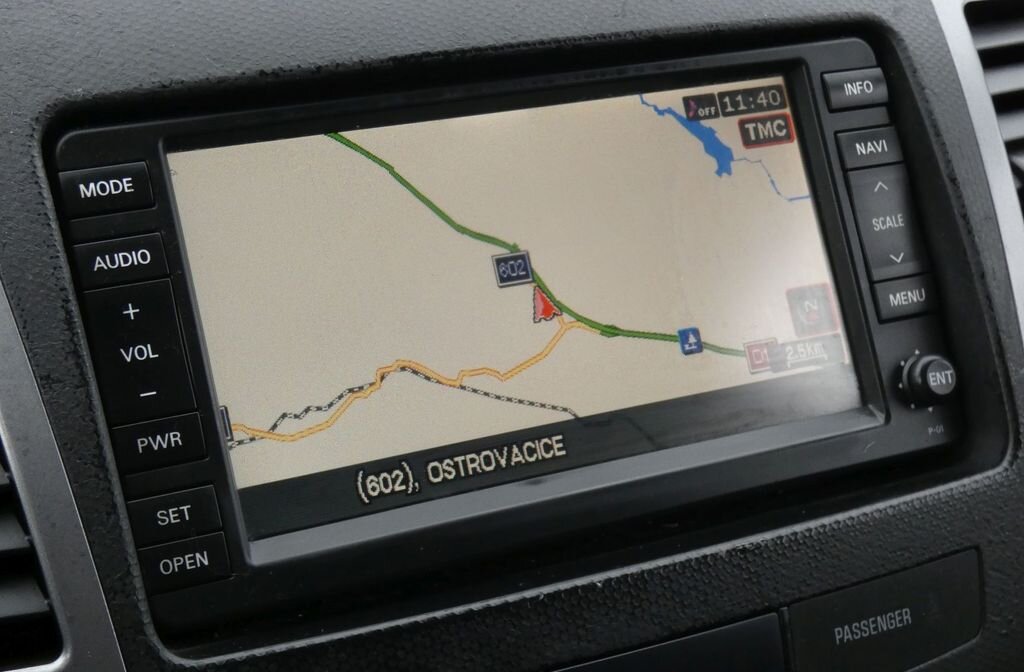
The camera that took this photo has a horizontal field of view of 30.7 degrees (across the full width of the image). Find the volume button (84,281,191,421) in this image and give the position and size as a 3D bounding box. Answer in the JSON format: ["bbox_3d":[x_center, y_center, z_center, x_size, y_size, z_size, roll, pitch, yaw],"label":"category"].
[{"bbox_3d":[-0.074,0.003,0.371,0.018,0.027,0.004,-10,-5,-25],"label":"volume button"}]

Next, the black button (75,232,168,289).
[{"bbox_3d":[-0.078,-0.015,0.373,0.018,0.009,0.004,-10,-5,-25],"label":"black button"}]

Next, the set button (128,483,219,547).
[{"bbox_3d":[-0.067,0.036,0.368,0.018,0.008,0.004,-10,-5,-25],"label":"set button"}]

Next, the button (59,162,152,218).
[{"bbox_3d":[-0.082,-0.029,0.374,0.018,0.009,0.004,-10,-5,-25],"label":"button"}]

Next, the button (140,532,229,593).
[{"bbox_3d":[-0.065,0.045,0.367,0.018,0.009,0.004,-10,-5,-25],"label":"button"}]

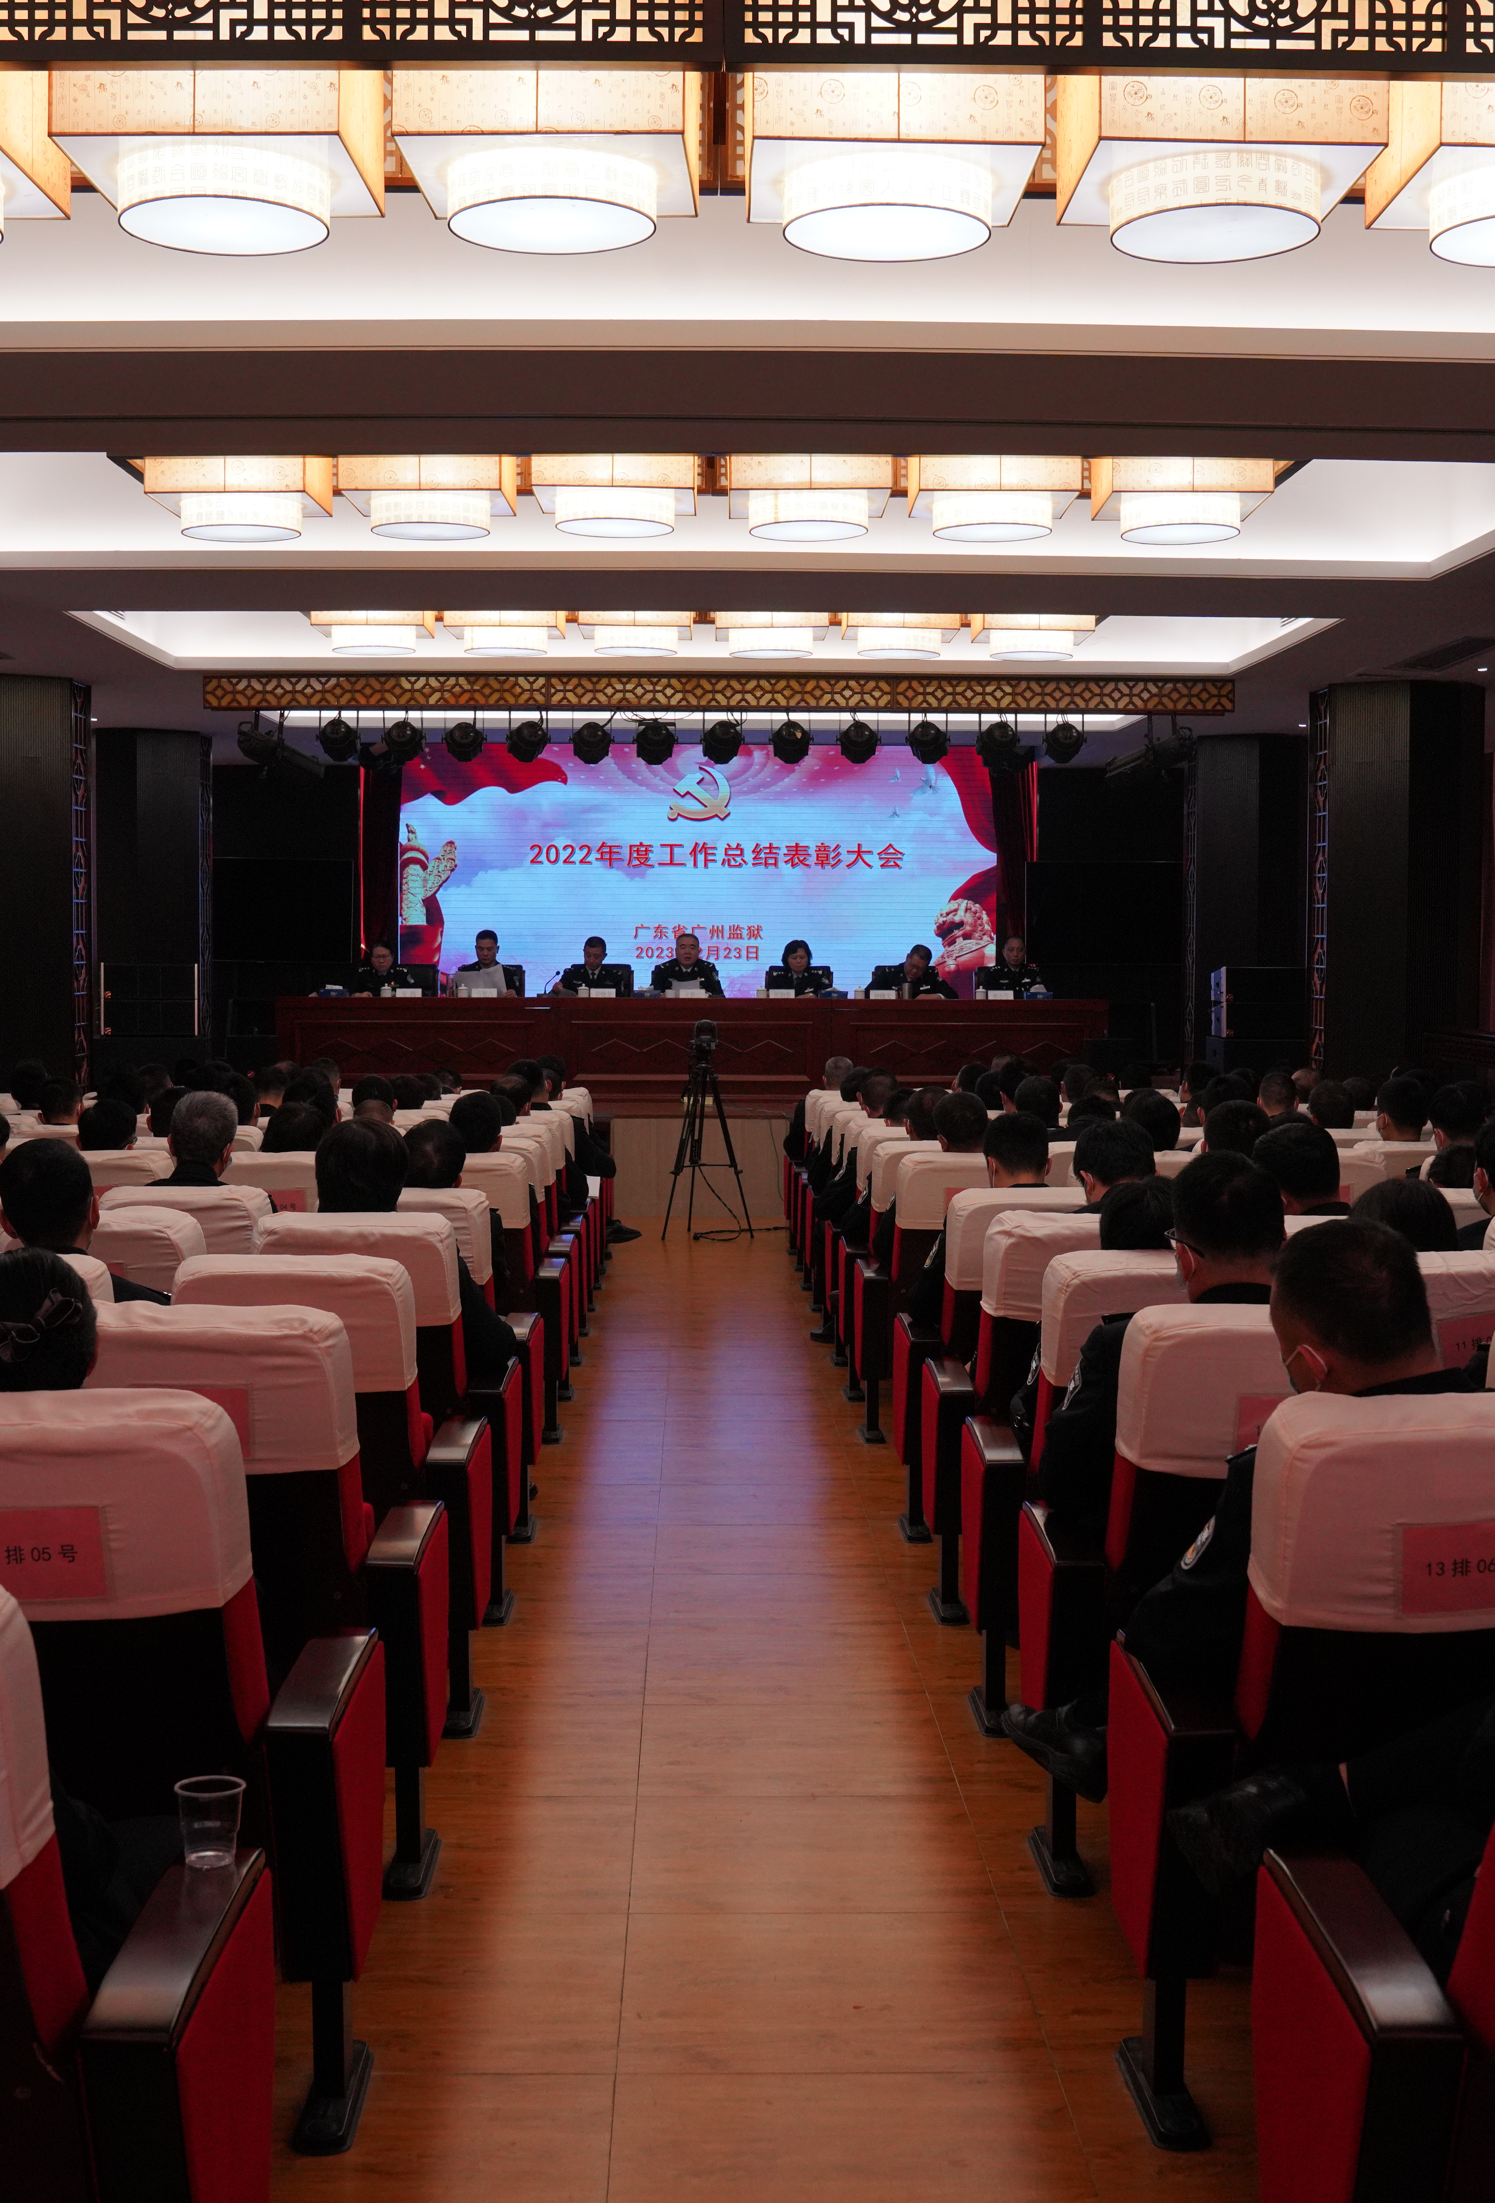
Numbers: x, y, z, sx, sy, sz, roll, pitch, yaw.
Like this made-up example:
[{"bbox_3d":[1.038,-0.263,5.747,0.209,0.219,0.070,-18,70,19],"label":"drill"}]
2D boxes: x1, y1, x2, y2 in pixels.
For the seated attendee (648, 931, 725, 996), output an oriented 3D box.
[{"bbox_3d":[-0.473,-0.675,18.561,0.580,1.270,0.700,0,4,-1],"label":"seated attendee"}]

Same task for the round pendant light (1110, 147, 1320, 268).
[{"bbox_3d":[1.030,-1.951,5.233,0.460,0.112,0.460,0,4,0],"label":"round pendant light"}]

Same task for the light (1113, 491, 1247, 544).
[{"bbox_3d":[1.891,-2.528,10.386,0.523,0.127,0.523,0,4,-1],"label":"light"}]

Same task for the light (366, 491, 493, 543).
[{"bbox_3d":[-1.362,-2.517,10.296,0.523,0.127,0.523,0,4,-1],"label":"light"}]

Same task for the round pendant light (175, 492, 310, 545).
[{"bbox_3d":[-2.174,-2.508,10.266,0.515,0.135,0.515,0,4,-1],"label":"round pendant light"}]

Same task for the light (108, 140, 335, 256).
[{"bbox_3d":[-1.267,-2.190,5.786,0.515,0.135,0.515,0,4,-1],"label":"light"}]

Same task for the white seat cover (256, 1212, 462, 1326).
[{"bbox_3d":[-0.877,0.379,5.412,0.440,0.240,0.155,0,12,2],"label":"white seat cover"}]

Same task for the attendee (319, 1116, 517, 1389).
[{"bbox_3d":[-0.870,0.660,6.080,0.530,1.250,0.780,0,4,-1],"label":"attendee"}]

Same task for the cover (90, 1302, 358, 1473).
[{"bbox_3d":[-0.869,0.457,3.818,0.465,0.255,0.185,0,4,-1],"label":"cover"}]

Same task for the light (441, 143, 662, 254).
[{"bbox_3d":[-0.422,-1.957,5.198,0.460,0.112,0.460,0,4,-1],"label":"light"}]

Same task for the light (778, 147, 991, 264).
[{"bbox_3d":[0.349,-2.209,5.906,0.523,0.127,0.523,0,4,-1],"label":"light"}]

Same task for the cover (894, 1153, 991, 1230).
[{"bbox_3d":[0.756,0.306,8.120,0.465,0.255,0.185,0,4,-1],"label":"cover"}]

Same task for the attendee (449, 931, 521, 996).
[{"bbox_3d":[-2.034,-0.686,18.643,0.550,1.300,0.750,0,4,-1],"label":"attendee"}]

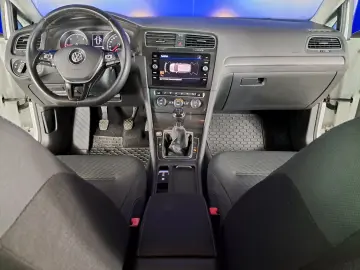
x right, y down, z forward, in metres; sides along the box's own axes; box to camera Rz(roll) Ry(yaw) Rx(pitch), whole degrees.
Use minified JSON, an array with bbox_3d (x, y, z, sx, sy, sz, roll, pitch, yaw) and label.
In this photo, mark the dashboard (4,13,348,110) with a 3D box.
[{"bbox_3d":[-0.005,-0.372,1.315,1.410,0.380,0.520,0,30,0],"label":"dashboard"}]

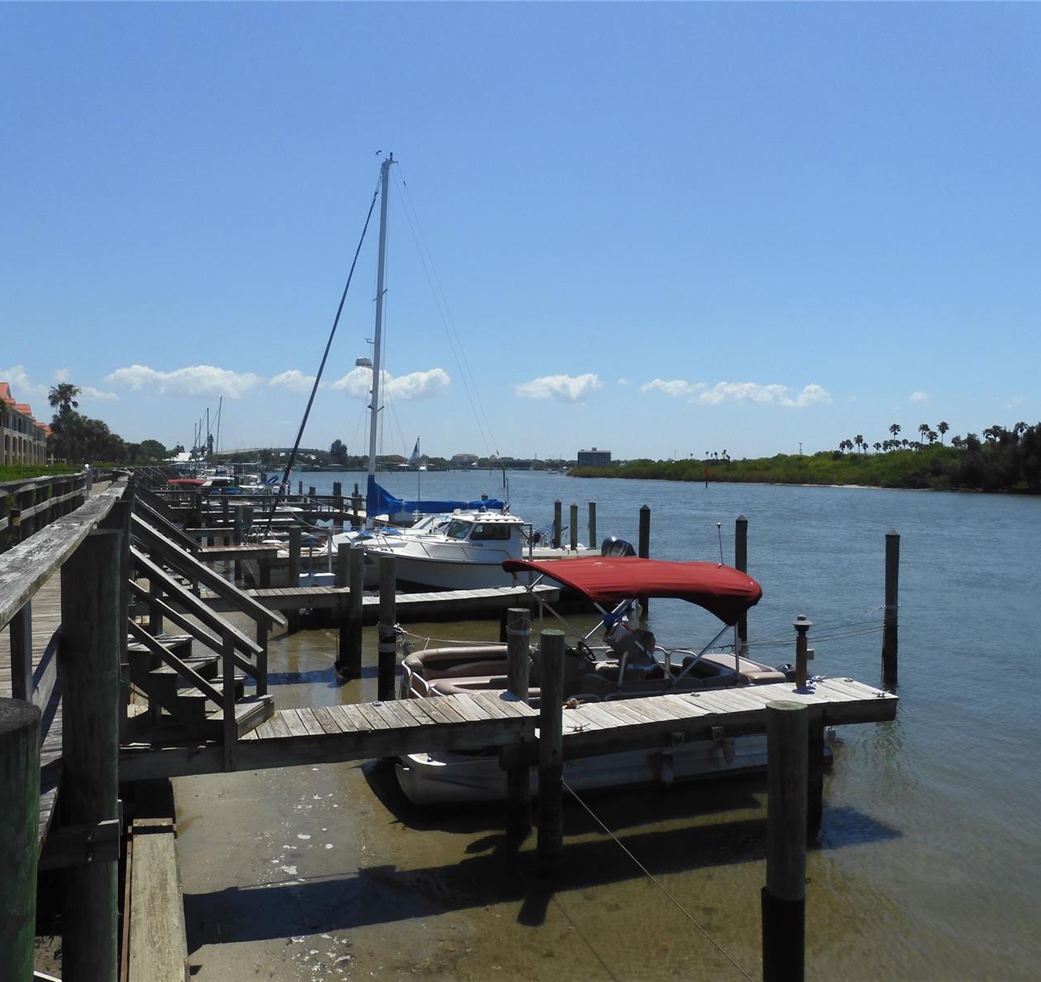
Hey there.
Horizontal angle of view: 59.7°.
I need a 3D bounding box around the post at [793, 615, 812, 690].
[{"bbox_3d":[3.393,1.943,10.950,0.180,0.913,0.180,-1,2,-19],"label":"post"}]

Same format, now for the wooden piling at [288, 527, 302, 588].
[{"bbox_3d":[-5.188,2.068,20.893,0.244,2.491,0.244,0,2,-23],"label":"wooden piling"}]

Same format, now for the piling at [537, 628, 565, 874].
[{"bbox_3d":[0.307,2.518,9.053,0.244,2.302,0.244,1,1,0],"label":"piling"}]

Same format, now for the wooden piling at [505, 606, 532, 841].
[{"bbox_3d":[-0.011,2.530,9.850,0.240,2.542,0.240,-1,2,-19],"label":"wooden piling"}]

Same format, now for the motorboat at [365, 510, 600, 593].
[{"bbox_3d":[-0.339,1.531,21.352,6.750,2.200,2.500,0,2,-23],"label":"motorboat"}]

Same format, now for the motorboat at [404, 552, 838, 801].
[{"bbox_3d":[1.076,2.460,12.617,6.100,2.800,2.500,-1,2,-18],"label":"motorboat"}]

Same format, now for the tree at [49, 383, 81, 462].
[{"bbox_3d":[-54.152,-7.688,108.000,3.800,10.300,3.800,-1,2,-22],"label":"tree"}]

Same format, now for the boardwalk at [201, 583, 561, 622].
[{"bbox_3d":[-2.835,2.189,18.130,7.570,0.520,1.050,0,2,-23],"label":"boardwalk"}]

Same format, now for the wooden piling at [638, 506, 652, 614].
[{"bbox_3d":[3.229,1.852,23.454,0.261,2.941,0.261,0,2,-23],"label":"wooden piling"}]

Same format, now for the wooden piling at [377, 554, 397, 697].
[{"bbox_3d":[-2.036,2.252,13.836,0.242,2.545,0.242,0,2,-23],"label":"wooden piling"}]

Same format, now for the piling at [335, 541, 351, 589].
[{"bbox_3d":[-3.624,2.297,18.700,0.260,2.465,0.260,-1,2,-19],"label":"piling"}]

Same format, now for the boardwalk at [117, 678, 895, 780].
[{"bbox_3d":[0.310,2.435,9.642,8.420,0.390,1.040,-1,2,-19],"label":"boardwalk"}]

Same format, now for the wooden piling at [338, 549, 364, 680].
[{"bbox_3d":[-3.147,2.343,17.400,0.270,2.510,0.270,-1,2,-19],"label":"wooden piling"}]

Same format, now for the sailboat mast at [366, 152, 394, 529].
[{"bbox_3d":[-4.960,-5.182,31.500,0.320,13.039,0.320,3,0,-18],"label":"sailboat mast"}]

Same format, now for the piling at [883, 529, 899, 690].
[{"bbox_3d":[6.730,2.157,16.500,0.250,2.882,0.250,-1,2,-19],"label":"piling"}]

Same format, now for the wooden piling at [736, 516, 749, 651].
[{"bbox_3d":[4.825,1.988,19.688,0.252,2.893,0.252,0,2,-23],"label":"wooden piling"}]

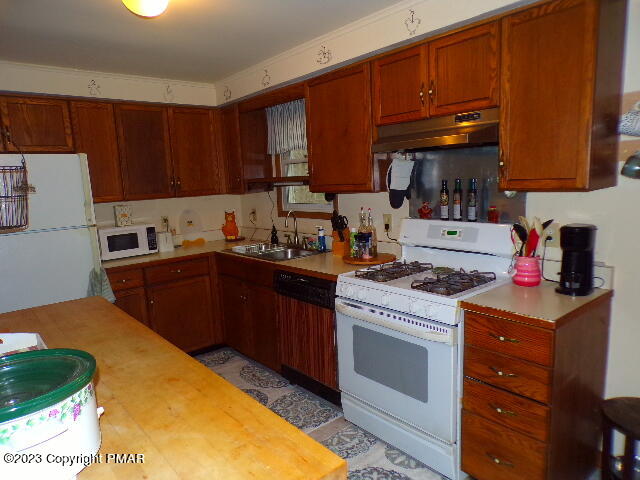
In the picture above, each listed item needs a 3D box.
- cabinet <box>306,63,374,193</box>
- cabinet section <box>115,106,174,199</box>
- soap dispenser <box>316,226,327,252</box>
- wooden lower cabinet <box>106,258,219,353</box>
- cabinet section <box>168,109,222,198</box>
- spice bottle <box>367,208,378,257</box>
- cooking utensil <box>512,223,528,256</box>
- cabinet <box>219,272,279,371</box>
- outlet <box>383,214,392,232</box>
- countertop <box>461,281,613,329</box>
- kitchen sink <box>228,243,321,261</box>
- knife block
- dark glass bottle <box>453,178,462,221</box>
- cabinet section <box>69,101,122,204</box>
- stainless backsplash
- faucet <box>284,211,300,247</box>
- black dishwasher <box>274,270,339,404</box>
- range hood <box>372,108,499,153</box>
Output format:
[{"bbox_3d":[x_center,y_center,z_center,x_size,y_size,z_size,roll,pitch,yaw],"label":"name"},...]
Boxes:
[{"bbox_3d":[0.226,-0.687,2.878,0.335,0.735,0.594,-9,10,-40],"label":"cabinet"},{"bbox_3d":[-1.486,-0.708,3.667,0.412,0.750,0.332,-9,10,-39],"label":"cabinet section"},{"bbox_3d":[0.008,-0.005,3.300,0.075,0.192,0.055,-2,8,0],"label":"soap dispenser"},{"bbox_3d":[-1.318,0.582,3.590,0.880,0.870,0.630,-9,10,-40],"label":"wooden lower cabinet"},{"bbox_3d":[-1.172,-0.760,3.928,0.410,0.750,0.332,-9,10,-39],"label":"cabinet section"},{"bbox_3d":[0.337,-0.049,2.898,0.076,0.312,0.076,-2,8,0],"label":"spice bottle"},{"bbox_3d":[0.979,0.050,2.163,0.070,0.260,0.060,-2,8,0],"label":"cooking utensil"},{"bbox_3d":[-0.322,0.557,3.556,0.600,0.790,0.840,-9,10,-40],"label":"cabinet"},{"bbox_3d":[0.450,-0.110,2.974,0.012,0.118,0.072,-9,10,-40],"label":"outlet"},{"bbox_3d":[0.965,0.261,1.955,0.636,0.036,0.392,-9,10,-40],"label":"countertop"},{"bbox_3d":[-0.324,0.168,3.443,0.520,0.180,0.800,-9,10,-40],"label":"kitchen sink"},{"bbox_3d":[0.156,0.013,3.194,0.105,0.185,0.135,2,9,29],"label":"knife block"},{"bbox_3d":[0.776,-0.227,2.505,0.051,0.236,0.051,-9,10,-40],"label":"dark glass bottle"},{"bbox_3d":[-1.759,-0.663,3.441,0.302,0.750,0.332,-9,10,-39],"label":"cabinet section"},{"bbox_3d":[0.806,-0.308,2.527,0.012,0.430,0.750,-9,10,-40],"label":"stainless backsplash"},{"bbox_3d":[-0.224,-0.086,3.516,0.150,0.295,0.055,-9,10,-40],"label":"faucet"},{"bbox_3d":[0.137,0.616,2.998,0.600,0.860,0.600,-9,10,-40],"label":"black dishwasher"},{"bbox_3d":[0.632,-0.561,2.345,0.450,0.155,0.755,-9,10,-40],"label":"range hood"}]

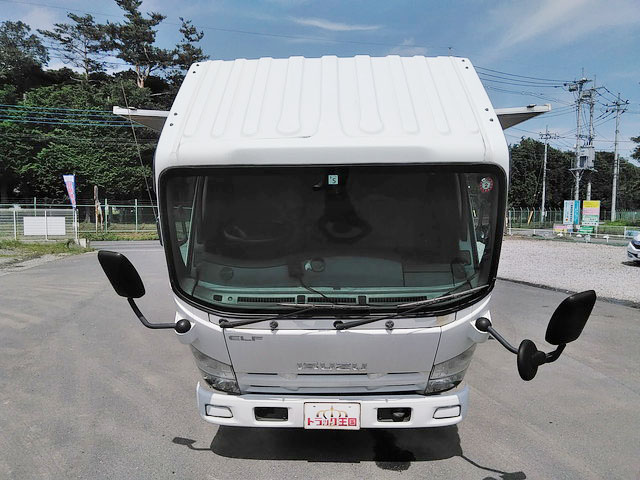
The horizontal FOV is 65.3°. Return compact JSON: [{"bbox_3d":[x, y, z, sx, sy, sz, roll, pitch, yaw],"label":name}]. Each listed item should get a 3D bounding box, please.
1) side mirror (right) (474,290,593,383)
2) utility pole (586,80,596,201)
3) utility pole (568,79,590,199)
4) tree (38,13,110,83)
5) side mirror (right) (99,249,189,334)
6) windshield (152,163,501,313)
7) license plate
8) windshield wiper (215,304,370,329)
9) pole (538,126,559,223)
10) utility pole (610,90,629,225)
[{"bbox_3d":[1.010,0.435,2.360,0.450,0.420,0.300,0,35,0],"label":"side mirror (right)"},{"bbox_3d":[26.086,-8.486,48.019,0.900,13.800,0.600,0,4,0],"label":"utility pole"},{"bbox_3d":[24.913,-8.540,47.514,1.700,13.940,0.800,0,4,0],"label":"utility pole"},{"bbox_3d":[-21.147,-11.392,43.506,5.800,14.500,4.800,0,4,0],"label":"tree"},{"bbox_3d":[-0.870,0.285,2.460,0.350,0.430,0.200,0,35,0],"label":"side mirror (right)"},{"bbox_3d":[0.062,-0.012,2.450,1.570,0.780,0.180,0,26,0],"label":"windshield"},{"bbox_3d":[0.074,1.035,2.930,0.330,0.165,0.020,0,4,0],"label":"license plate"},{"bbox_3d":[-0.133,0.392,2.580,0.780,0.170,0.090,0,26,0],"label":"windshield wiper"},{"bbox_3d":[23.479,-6.741,51.656,1.700,9.860,0.700,0,4,0],"label":"pole"},{"bbox_3d":[27.830,-7.670,46.582,1.300,11.980,0.600,0,4,0],"label":"utility pole"}]

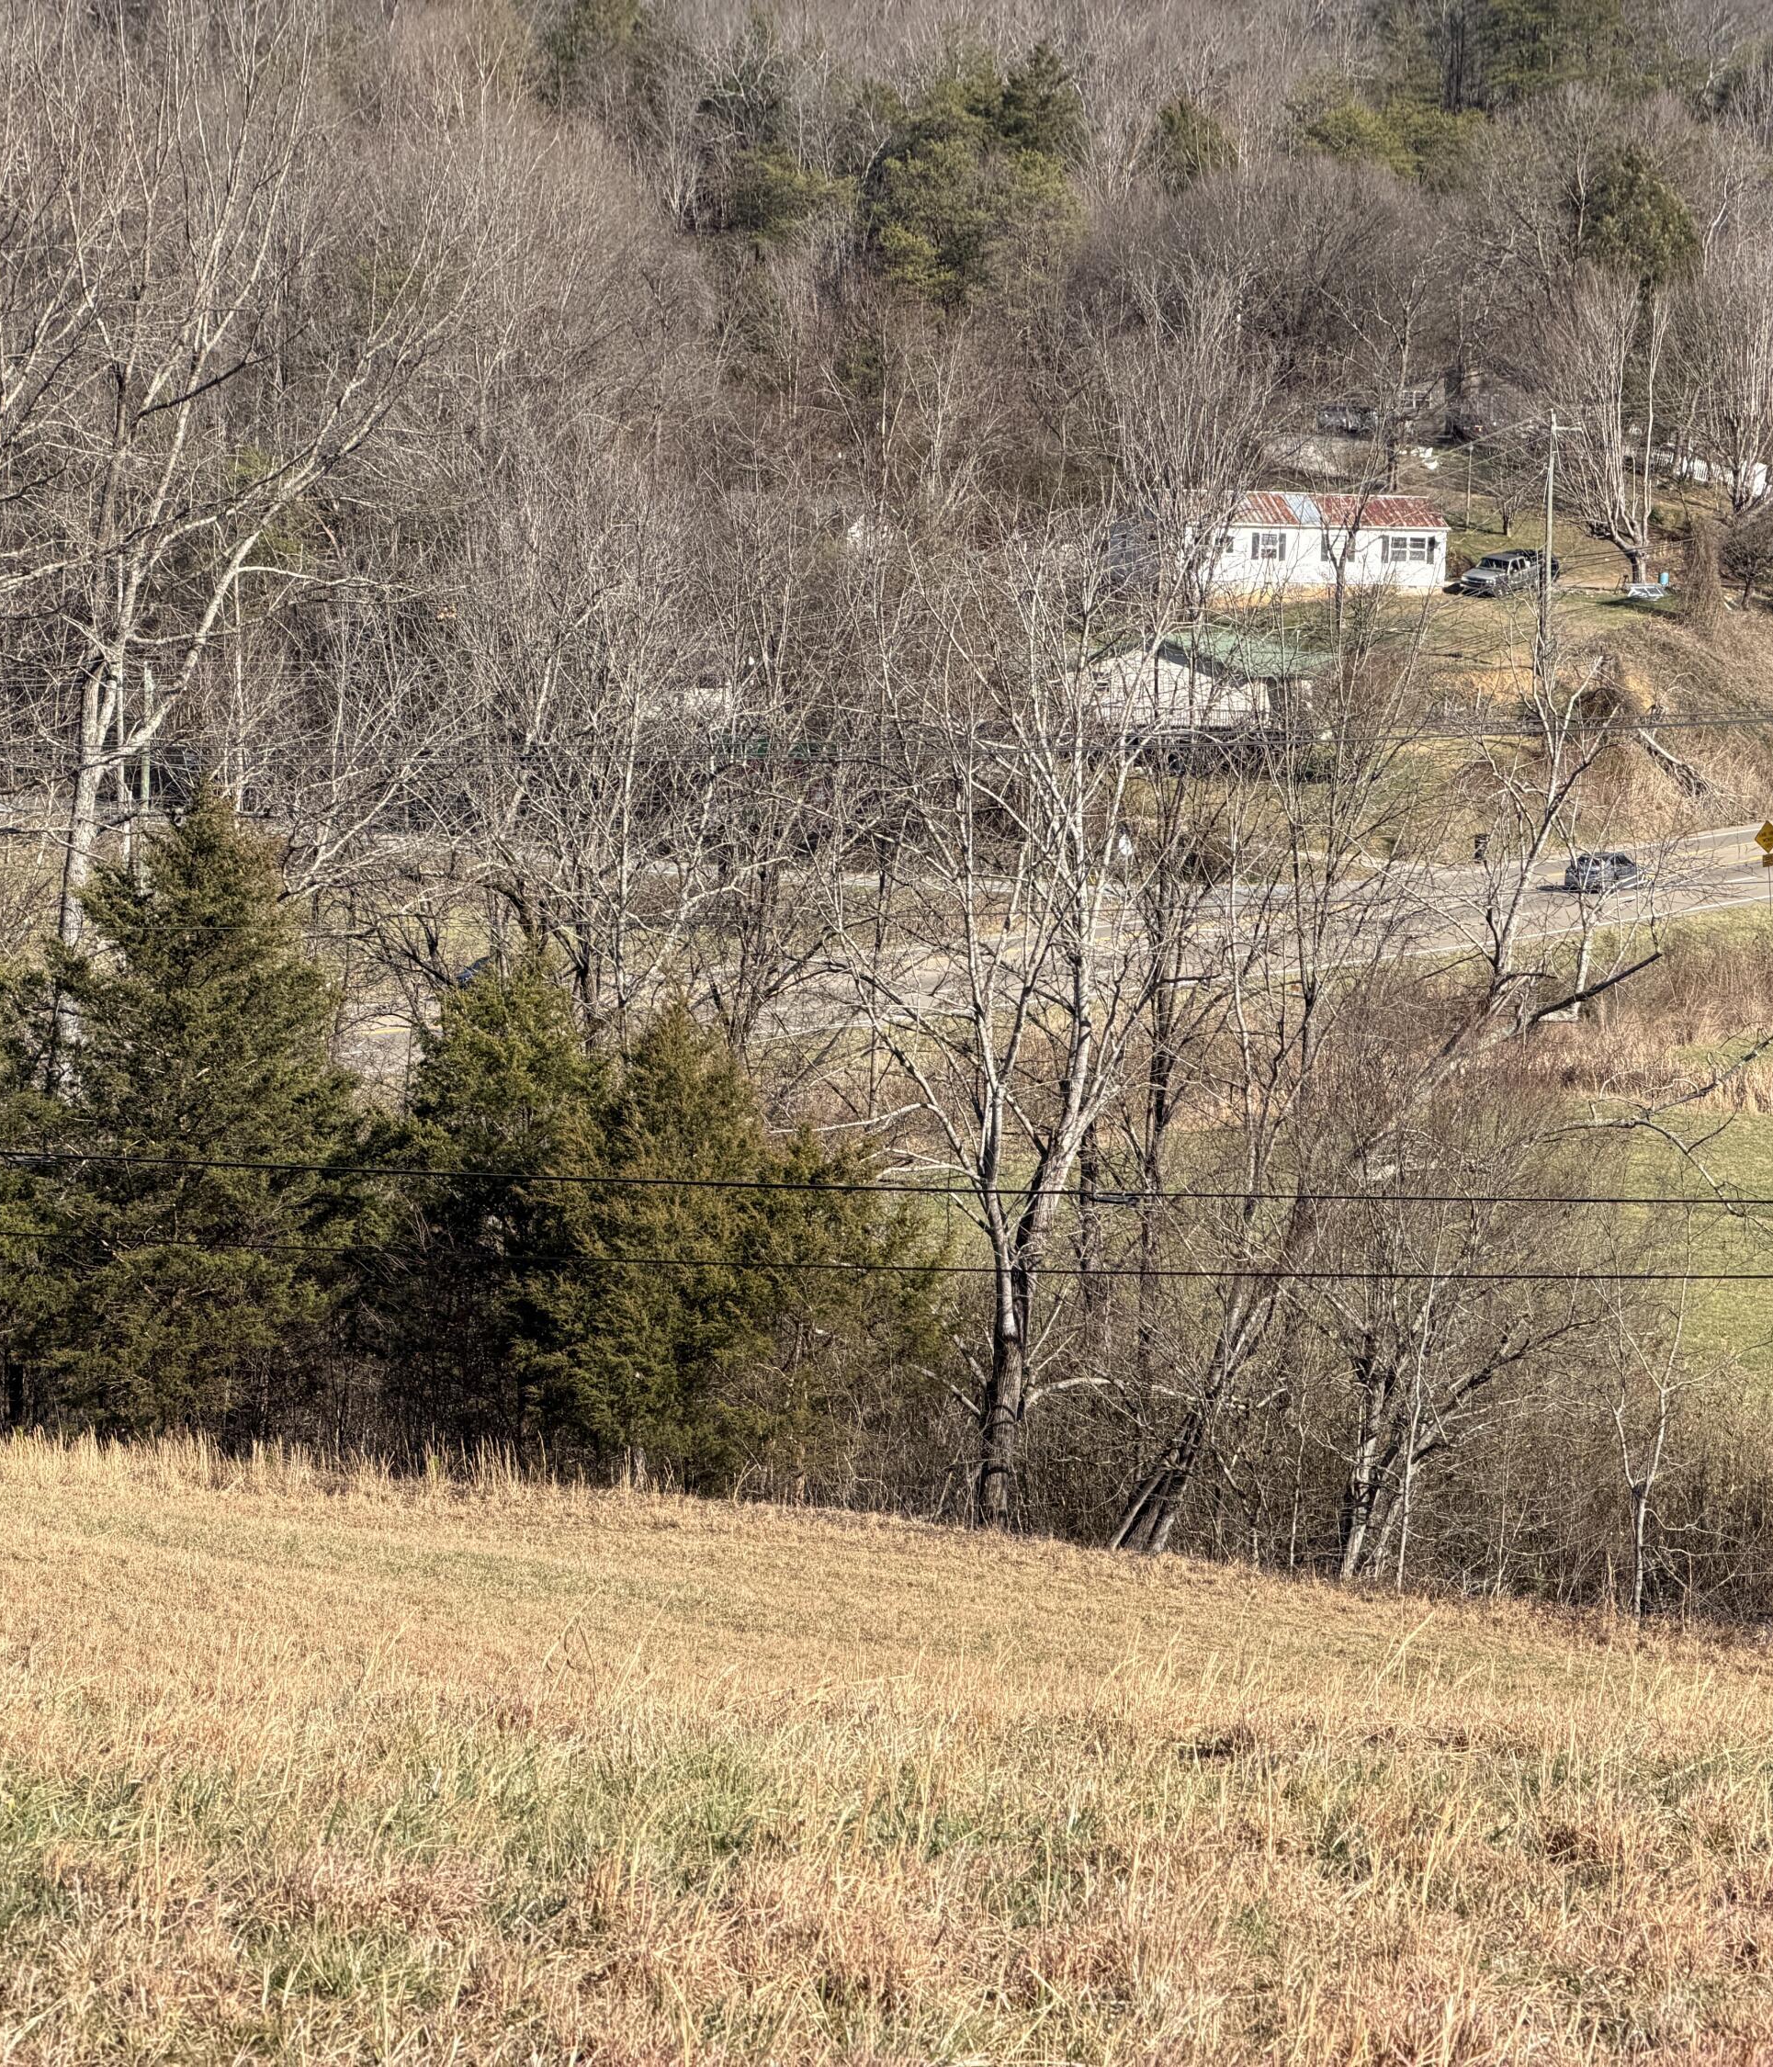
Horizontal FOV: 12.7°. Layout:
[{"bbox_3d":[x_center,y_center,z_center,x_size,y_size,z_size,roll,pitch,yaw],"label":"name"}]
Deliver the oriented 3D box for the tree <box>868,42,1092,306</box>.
[{"bbox_3d":[6.397,-60.812,570.000,15.500,20.000,14.500,0,6,0],"label":"tree"}]

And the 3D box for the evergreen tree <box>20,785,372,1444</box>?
[{"bbox_3d":[-9.289,1.114,107.000,4.500,8.900,4.500,0,6,0],"label":"evergreen tree"}]

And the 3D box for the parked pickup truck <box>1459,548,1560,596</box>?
[{"bbox_3d":[31.763,-23.362,405.000,1.980,1.850,5.700,5,11,39],"label":"parked pickup truck"}]

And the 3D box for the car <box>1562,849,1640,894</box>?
[{"bbox_3d":[30.303,-6.817,337.000,1.800,1.500,4.500,3,6,25],"label":"car"}]

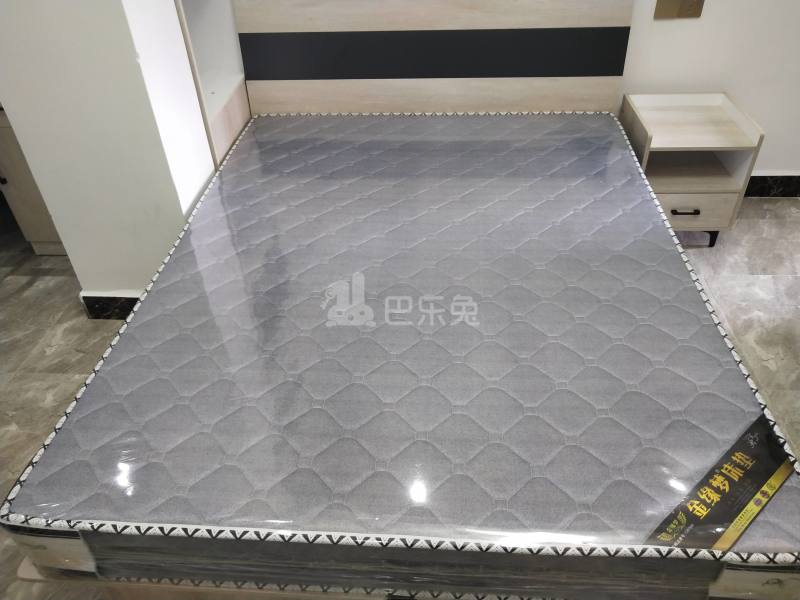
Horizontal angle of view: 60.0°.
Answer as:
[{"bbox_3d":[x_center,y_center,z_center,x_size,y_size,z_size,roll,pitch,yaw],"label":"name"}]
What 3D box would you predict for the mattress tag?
[{"bbox_3d":[0.624,0.352,1.287,0.450,0.010,0.107,-29,43,-32],"label":"mattress tag"}]

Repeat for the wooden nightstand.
[{"bbox_3d":[1.100,-0.513,2.754,0.400,0.470,0.415,1,36,4],"label":"wooden nightstand"}]

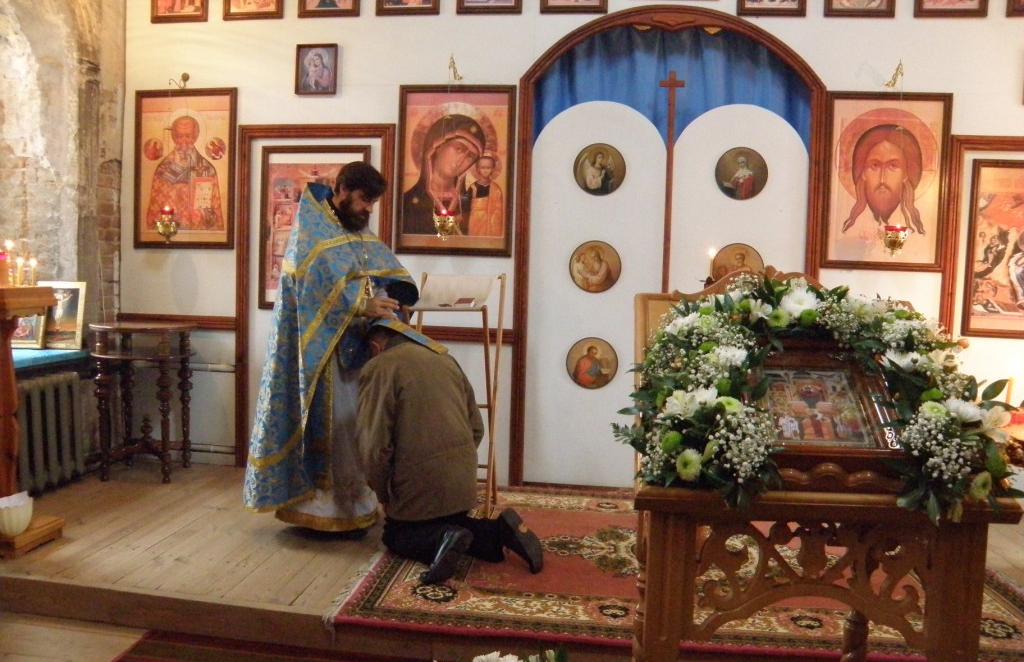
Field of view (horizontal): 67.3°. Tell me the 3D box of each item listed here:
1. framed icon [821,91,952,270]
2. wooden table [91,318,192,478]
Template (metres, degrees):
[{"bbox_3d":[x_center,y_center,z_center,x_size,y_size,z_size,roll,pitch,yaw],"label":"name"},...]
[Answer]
[{"bbox_3d":[2.048,-0.816,4.200,0.670,0.980,0.040,2,4,7],"label":"framed icon"},{"bbox_3d":[-2.056,0.389,4.308,0.575,0.865,0.575,2,4,-3],"label":"wooden table"}]

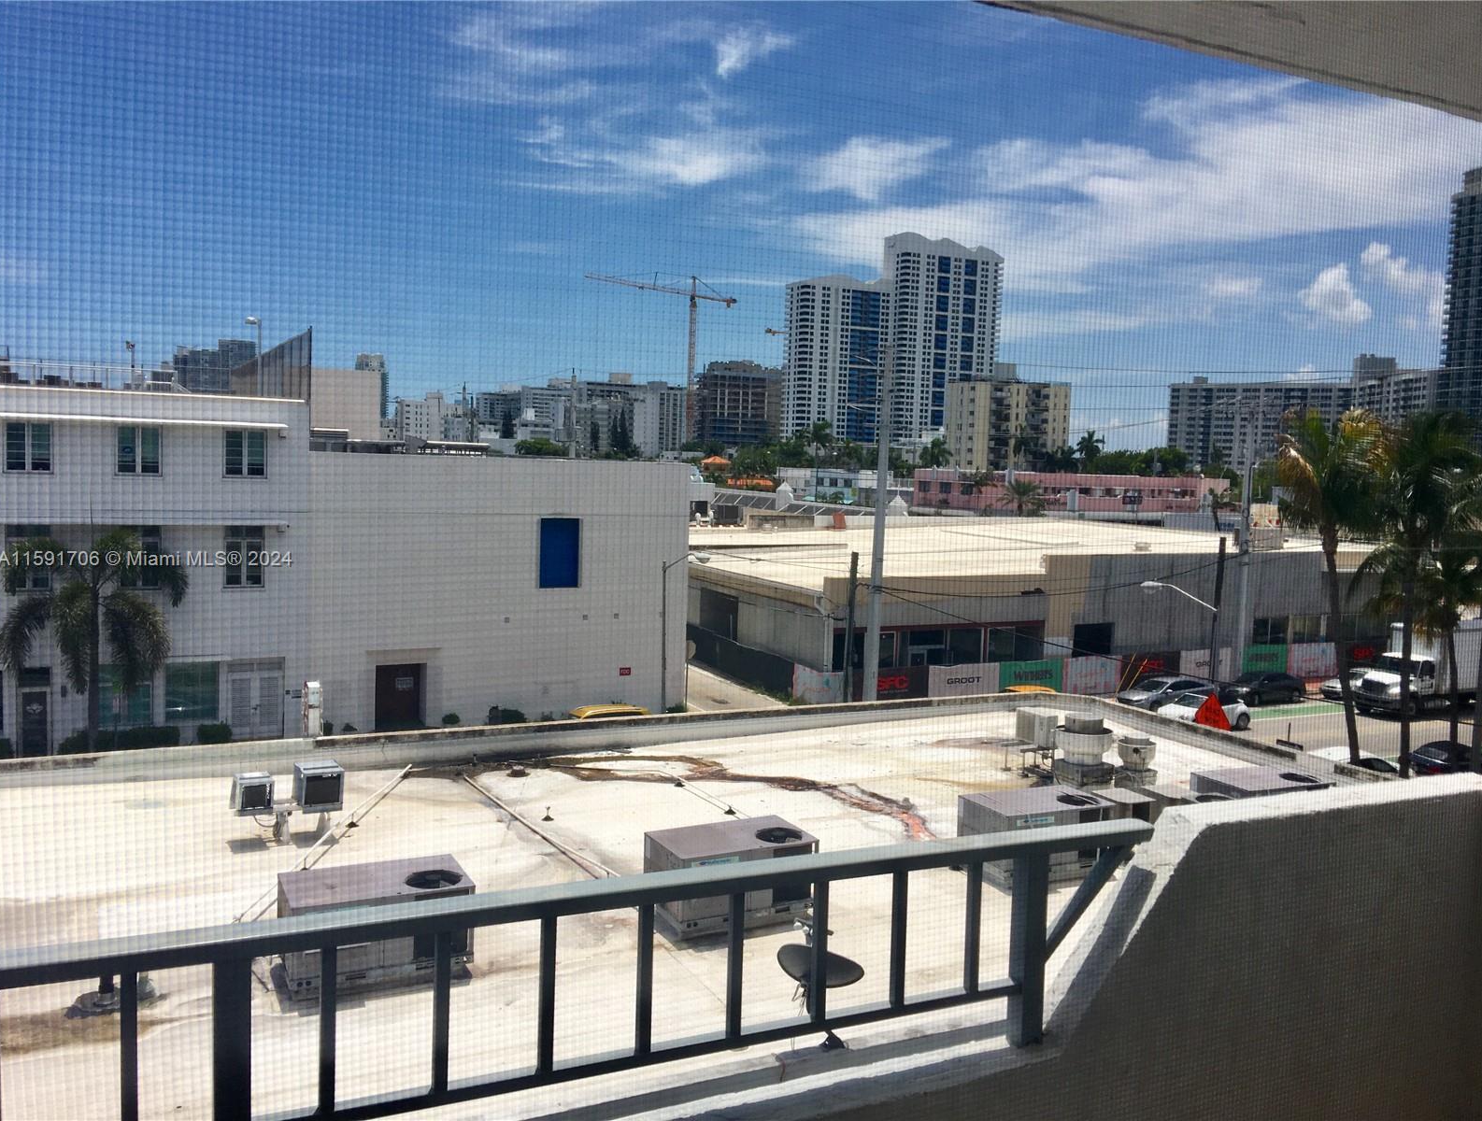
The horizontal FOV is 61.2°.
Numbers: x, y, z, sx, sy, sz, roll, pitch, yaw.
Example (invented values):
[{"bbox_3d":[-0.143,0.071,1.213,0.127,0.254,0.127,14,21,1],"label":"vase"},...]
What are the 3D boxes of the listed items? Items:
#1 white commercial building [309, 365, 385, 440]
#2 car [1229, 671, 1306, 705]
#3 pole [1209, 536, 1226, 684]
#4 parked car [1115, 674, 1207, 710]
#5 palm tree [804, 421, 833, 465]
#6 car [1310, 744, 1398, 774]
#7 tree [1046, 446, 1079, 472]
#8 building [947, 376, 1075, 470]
[{"bbox_3d":[-51.411,-12.236,145.451,15.286,19.121,18.000,0,5,-26],"label":"white commercial building"},{"bbox_3d":[25.309,6.101,60.672,4.550,1.440,1.800,0,5,-26],"label":"car"},{"bbox_3d":[23.677,2.711,62.286,0.320,7.823,0.320,0,5,-26],"label":"pole"},{"bbox_3d":[19.877,6.116,58.281,4.500,1.440,1.800,0,5,-26],"label":"parked car"},{"bbox_3d":[14.178,-16.569,230.740,5.500,18.196,5.500,0,5,-26],"label":"palm tree"},{"bbox_3d":[21.105,7.400,43.064,4.600,1.440,1.800,0,5,-26],"label":"car"},{"bbox_3d":[60.016,-13.982,235.621,6.000,15.268,6.000,0,5,-26],"label":"tree"},{"bbox_3d":[61.435,-25.790,290.669,25.178,29.928,13.291,0,5,-26],"label":"building"}]

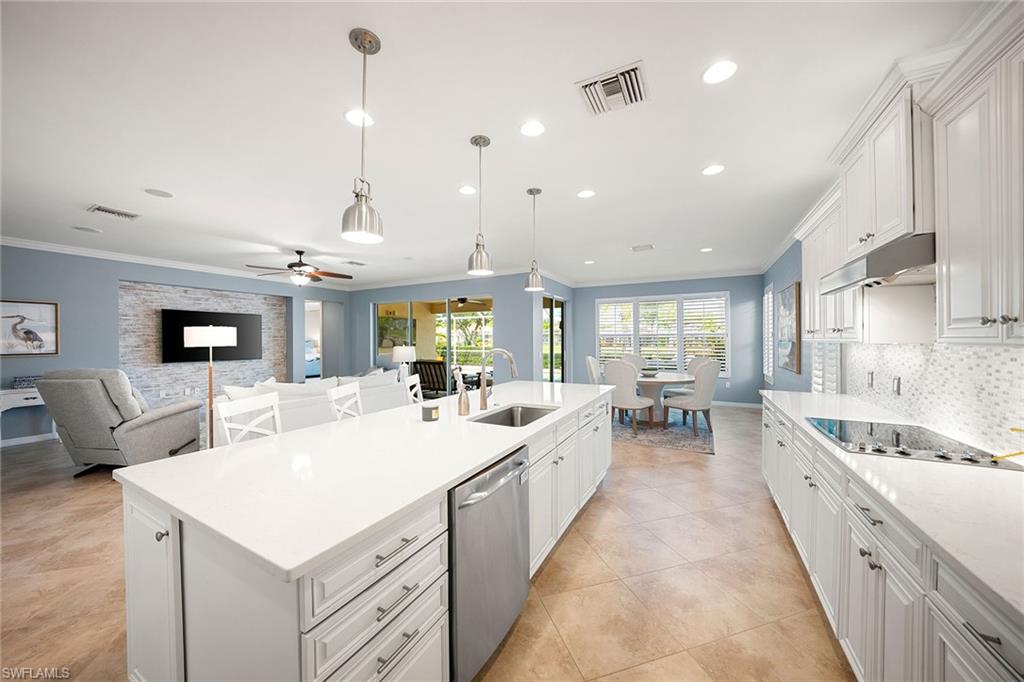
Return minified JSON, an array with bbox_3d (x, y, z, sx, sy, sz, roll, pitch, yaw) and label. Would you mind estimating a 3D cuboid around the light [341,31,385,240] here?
[{"bbox_3d":[-0.696,-0.956,1.621,0.192,0.935,0.192,0,0,29],"label":"light"}]

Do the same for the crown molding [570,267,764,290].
[{"bbox_3d":[3.206,-1.391,7.557,3.880,0.140,0.120,-1,0,29],"label":"crown molding"}]

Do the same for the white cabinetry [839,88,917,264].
[{"bbox_3d":[1.940,-0.739,1.585,0.400,0.610,0.737,-1,0,29],"label":"white cabinetry"}]

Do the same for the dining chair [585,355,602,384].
[{"bbox_3d":[1.809,0.830,6.345,0.640,1.050,0.530,-1,0,38],"label":"dining chair"}]

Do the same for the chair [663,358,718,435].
[{"bbox_3d":[2.776,0.843,5.250,0.520,1.090,0.640,0,0,-30],"label":"chair"}]

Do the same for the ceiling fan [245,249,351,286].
[{"bbox_3d":[-3.276,-1.140,5.292,1.360,0.550,1.360,0,0,29],"label":"ceiling fan"}]

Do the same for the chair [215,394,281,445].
[{"bbox_3d":[-1.600,0.895,2.370,0.500,1.020,0.470,0,0,6],"label":"chair"}]

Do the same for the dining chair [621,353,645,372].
[{"bbox_3d":[2.550,0.838,6.840,0.520,1.100,0.640,0,0,7],"label":"dining chair"}]

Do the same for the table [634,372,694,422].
[{"bbox_3d":[2.450,1.009,6.000,1.400,0.760,1.400,0,0,29],"label":"table"}]

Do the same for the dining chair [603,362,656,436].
[{"bbox_3d":[1.843,0.825,5.301,0.640,1.060,0.530,-1,0,-42],"label":"dining chair"}]

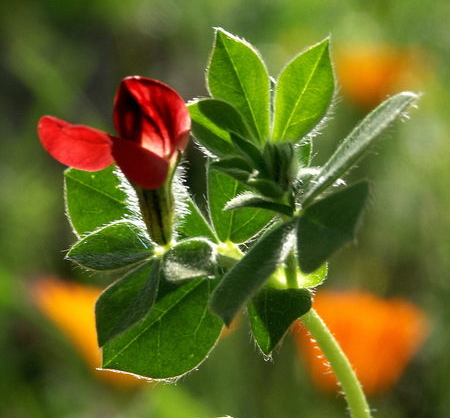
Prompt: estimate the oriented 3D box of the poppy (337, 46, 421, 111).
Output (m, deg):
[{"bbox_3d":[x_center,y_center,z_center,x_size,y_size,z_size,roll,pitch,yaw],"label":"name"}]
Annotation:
[{"bbox_3d":[0.068,-0.060,1.550,0.036,0.028,0.036,0,14,0],"label":"poppy"}]

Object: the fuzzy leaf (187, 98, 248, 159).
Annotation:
[{"bbox_3d":[-0.001,-0.012,0.498,0.012,0.006,0.004,43,-7,-24],"label":"fuzzy leaf"}]

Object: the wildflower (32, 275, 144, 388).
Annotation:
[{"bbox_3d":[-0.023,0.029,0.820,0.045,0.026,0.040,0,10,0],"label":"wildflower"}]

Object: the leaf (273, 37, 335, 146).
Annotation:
[{"bbox_3d":[0.014,-0.021,0.618,0.011,0.022,0.004,28,-17,8],"label":"leaf"}]

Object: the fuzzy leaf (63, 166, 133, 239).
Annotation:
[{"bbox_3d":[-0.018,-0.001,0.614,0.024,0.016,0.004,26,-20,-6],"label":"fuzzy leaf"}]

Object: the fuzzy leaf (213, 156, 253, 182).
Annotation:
[{"bbox_3d":[0.001,-0.006,0.497,0.006,0.004,0.003,19,-34,-24],"label":"fuzzy leaf"}]

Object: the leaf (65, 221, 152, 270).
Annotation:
[{"bbox_3d":[-0.020,0.007,0.606,0.017,0.004,0.009,-3,40,-21],"label":"leaf"}]

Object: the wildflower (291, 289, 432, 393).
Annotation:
[{"bbox_3d":[0.038,0.037,0.960,0.037,0.029,0.037,0,14,0],"label":"wildflower"}]

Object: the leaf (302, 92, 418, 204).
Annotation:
[{"bbox_3d":[0.024,-0.010,0.608,0.029,0.004,0.009,-44,11,6],"label":"leaf"}]

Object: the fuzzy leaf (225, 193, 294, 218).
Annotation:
[{"bbox_3d":[0.005,-0.001,0.496,0.011,0.003,0.005,0,18,-24],"label":"fuzzy leaf"}]

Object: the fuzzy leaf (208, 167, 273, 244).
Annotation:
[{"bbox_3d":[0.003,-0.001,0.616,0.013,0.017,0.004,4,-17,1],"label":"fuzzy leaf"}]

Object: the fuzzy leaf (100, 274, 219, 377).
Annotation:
[{"bbox_3d":[-0.009,0.017,0.502,0.015,0.021,0.003,44,-6,4],"label":"fuzzy leaf"}]

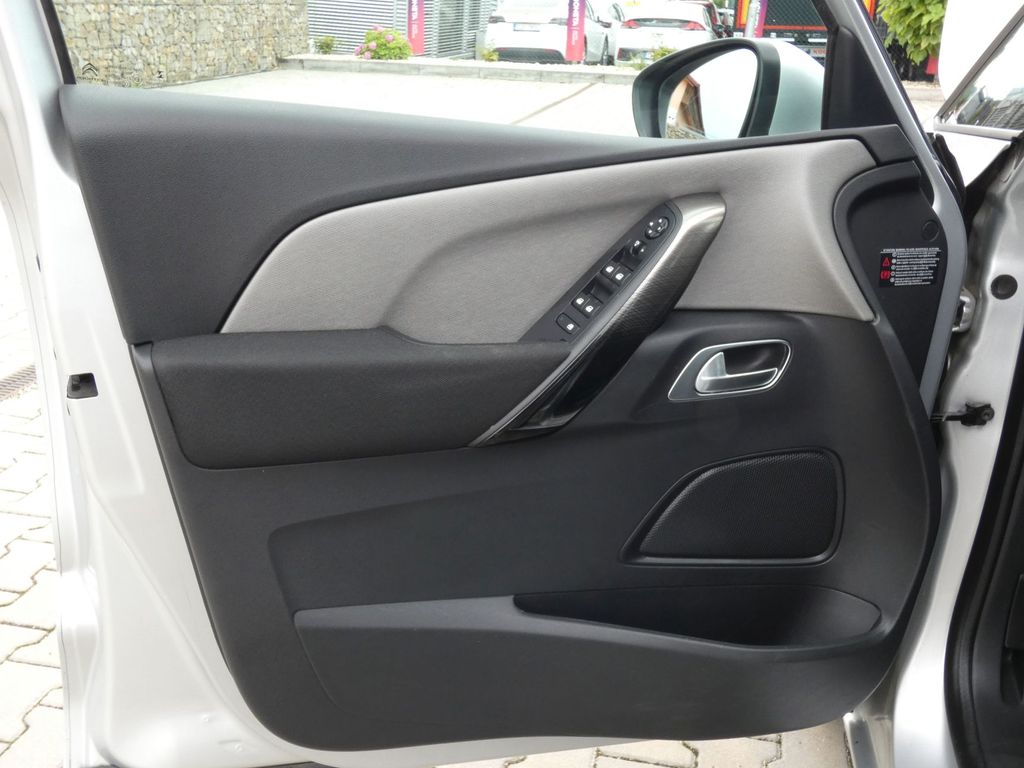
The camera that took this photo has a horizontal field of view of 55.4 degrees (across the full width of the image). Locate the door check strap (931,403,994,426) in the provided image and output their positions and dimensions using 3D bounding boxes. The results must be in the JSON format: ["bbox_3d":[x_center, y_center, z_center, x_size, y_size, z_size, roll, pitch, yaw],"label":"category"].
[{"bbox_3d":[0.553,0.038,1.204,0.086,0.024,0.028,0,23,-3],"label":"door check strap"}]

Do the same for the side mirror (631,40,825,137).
[{"bbox_3d":[0.278,-0.319,1.145,0.145,0.165,0.240,-10,25,-25],"label":"side mirror"}]

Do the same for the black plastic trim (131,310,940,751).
[{"bbox_3d":[0.052,0.175,1.093,0.885,0.520,0.130,0,23,-3],"label":"black plastic trim"}]

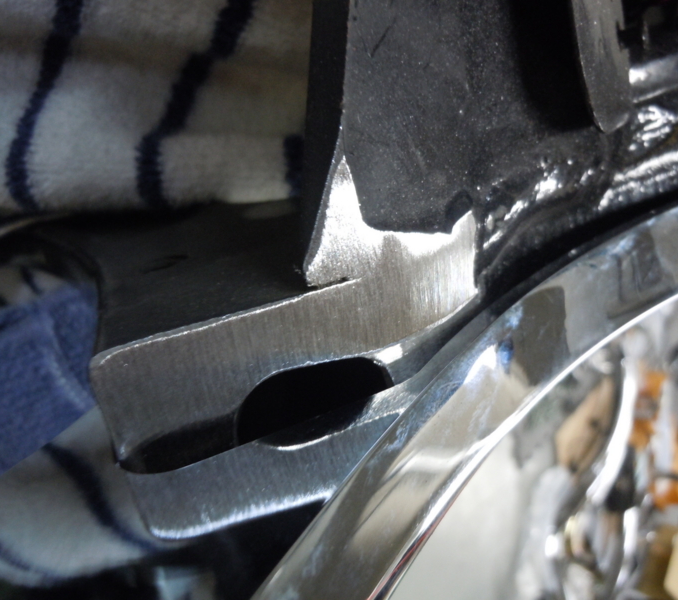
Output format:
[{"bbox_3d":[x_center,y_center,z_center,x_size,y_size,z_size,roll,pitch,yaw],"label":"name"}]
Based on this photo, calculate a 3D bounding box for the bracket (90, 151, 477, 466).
[{"bbox_3d":[-0.017,0.000,0.215,0.132,0.088,0.030,-16,28,0],"label":"bracket"}]

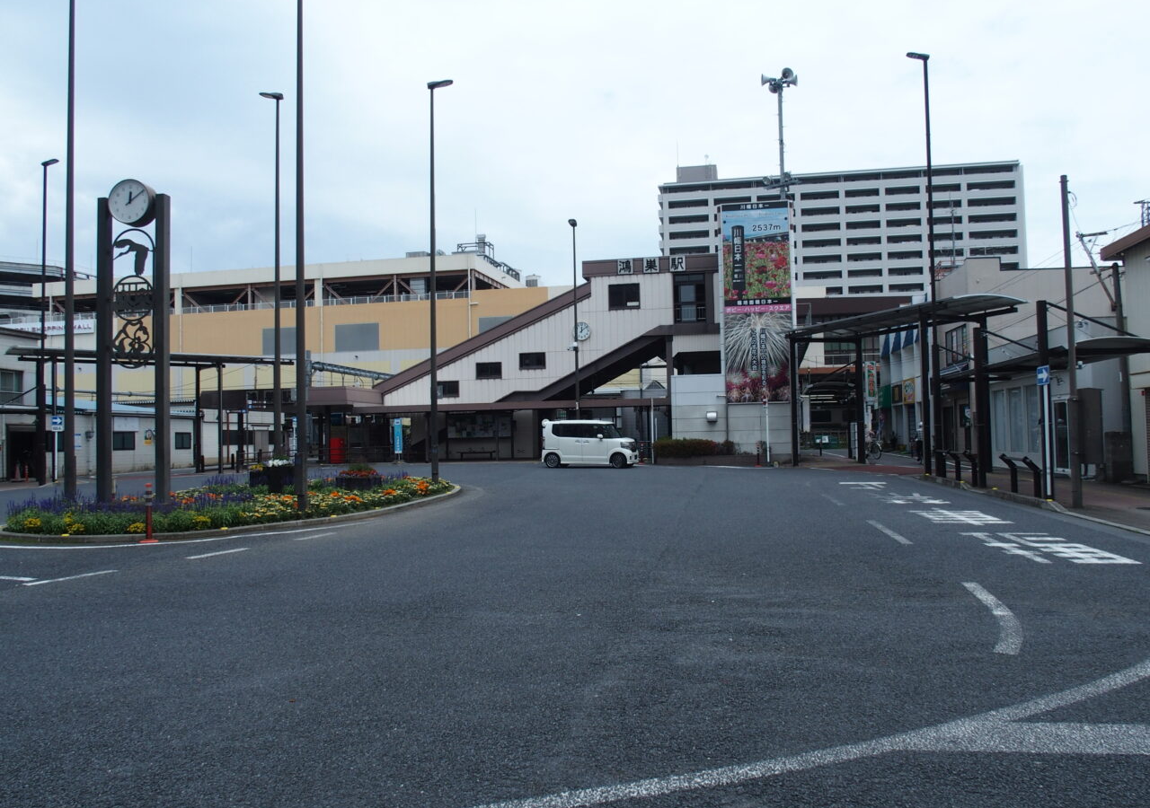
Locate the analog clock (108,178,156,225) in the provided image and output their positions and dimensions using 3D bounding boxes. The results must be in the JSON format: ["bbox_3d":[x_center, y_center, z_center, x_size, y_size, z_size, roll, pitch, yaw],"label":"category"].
[{"bbox_3d":[-7.769,-3.532,16.400,0.790,0.790,0.290,-1,-2,11],"label":"analog clock"}]

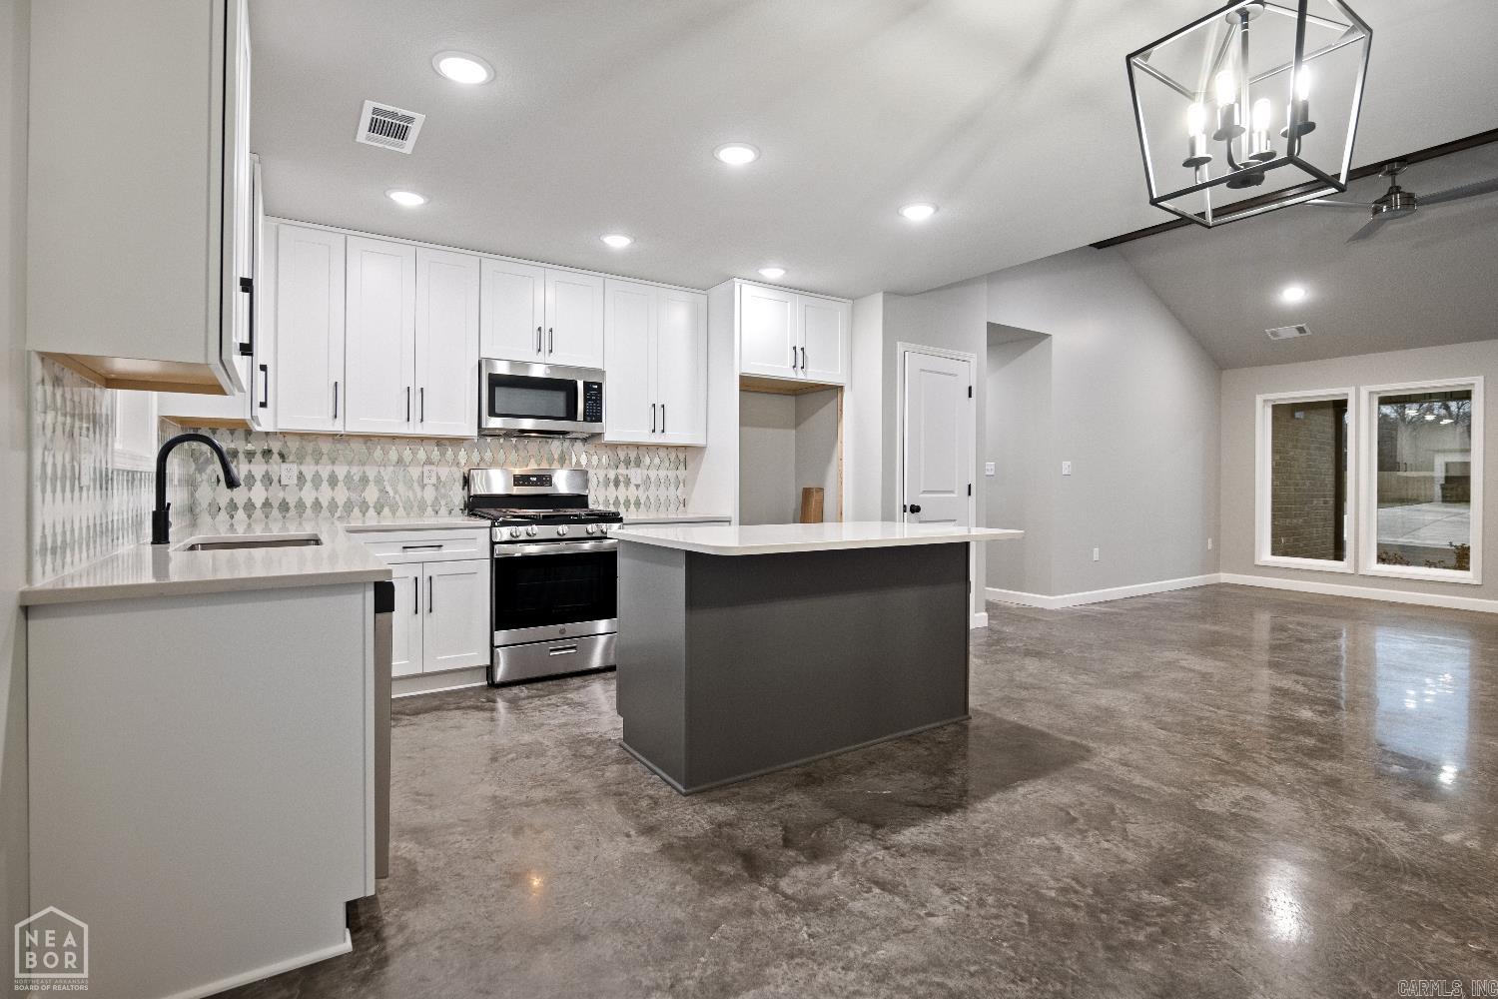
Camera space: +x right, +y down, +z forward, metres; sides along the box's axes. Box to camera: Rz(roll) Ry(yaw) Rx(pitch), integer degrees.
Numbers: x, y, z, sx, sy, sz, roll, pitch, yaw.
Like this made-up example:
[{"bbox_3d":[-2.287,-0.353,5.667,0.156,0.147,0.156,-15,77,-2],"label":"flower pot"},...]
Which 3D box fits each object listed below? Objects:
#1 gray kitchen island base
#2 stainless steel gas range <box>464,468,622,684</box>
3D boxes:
[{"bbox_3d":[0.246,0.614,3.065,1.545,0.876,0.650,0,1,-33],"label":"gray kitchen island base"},{"bbox_3d":[-1.250,0.419,4.108,0.760,1.221,0.680,-1,1,-34],"label":"stainless steel gas range"}]

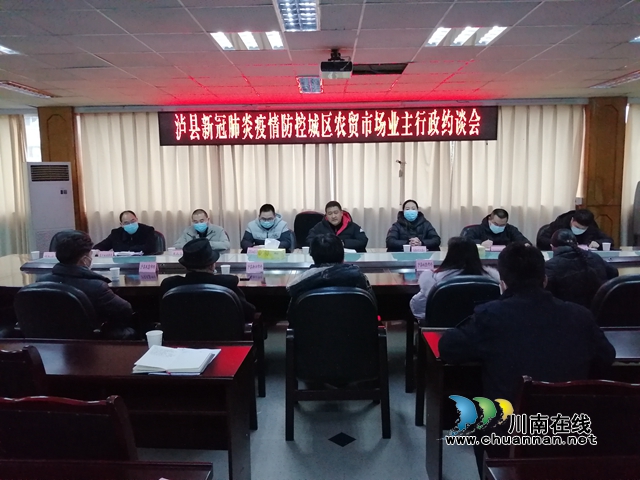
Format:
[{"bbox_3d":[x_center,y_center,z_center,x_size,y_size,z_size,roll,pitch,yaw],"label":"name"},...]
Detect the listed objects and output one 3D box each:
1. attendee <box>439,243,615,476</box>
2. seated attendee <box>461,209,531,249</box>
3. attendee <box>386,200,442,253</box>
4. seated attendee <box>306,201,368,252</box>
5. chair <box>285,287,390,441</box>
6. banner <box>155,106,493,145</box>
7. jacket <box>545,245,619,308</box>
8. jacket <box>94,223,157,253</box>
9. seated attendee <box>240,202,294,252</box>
[{"bbox_3d":[0.895,0.637,2.121,0.720,1.320,0.720,-1,8,1],"label":"attendee"},{"bbox_3d":[1.902,0.240,5.356,0.700,1.240,0.800,-1,8,1],"label":"seated attendee"},{"bbox_3d":[0.996,0.212,5.184,0.568,1.279,0.761,-1,8,1],"label":"attendee"},{"bbox_3d":[0.184,0.219,5.208,0.650,1.279,0.771,-1,8,1],"label":"seated attendee"},{"bbox_3d":[0.106,0.679,3.058,0.619,0.934,0.609,-1,8,1],"label":"chair"},{"bbox_3d":[0.130,-1.732,7.334,5.148,0.506,0.090,-1,8,1],"label":"banner"},{"bbox_3d":[1.768,0.326,3.330,0.540,0.620,0.460,-2,8,-9],"label":"jacket"},{"bbox_3d":[-2.120,0.126,5.392,0.660,0.660,0.500,-1,8,1],"label":"jacket"},{"bbox_3d":[-0.565,0.250,5.419,0.600,1.280,0.780,-1,8,1],"label":"seated attendee"}]

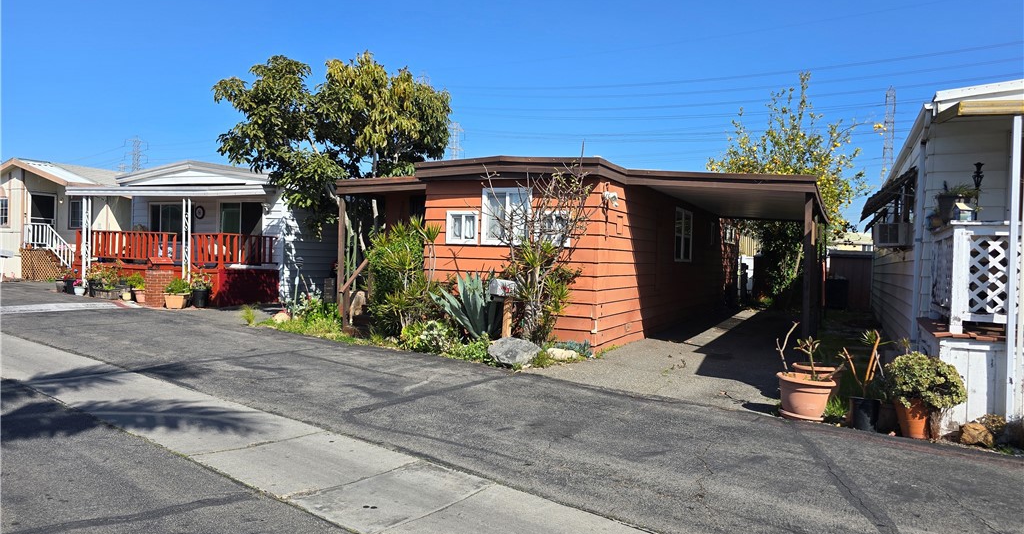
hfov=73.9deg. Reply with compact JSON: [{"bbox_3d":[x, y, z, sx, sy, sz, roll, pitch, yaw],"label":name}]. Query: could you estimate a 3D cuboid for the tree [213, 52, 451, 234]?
[{"bbox_3d":[-4.124,-1.868,15.853,5.500,6.200,4.800,2,1,26],"label":"tree"}]

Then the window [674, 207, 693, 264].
[{"bbox_3d":[4.349,-0.779,17.046,0.100,1.290,1.880,2,1,26],"label":"window"}]

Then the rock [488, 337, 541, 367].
[{"bbox_3d":[0.030,1.247,10.154,0.700,0.400,0.520,2,1,26],"label":"rock"}]

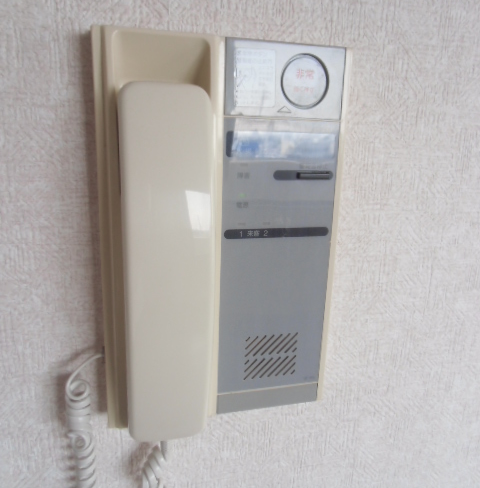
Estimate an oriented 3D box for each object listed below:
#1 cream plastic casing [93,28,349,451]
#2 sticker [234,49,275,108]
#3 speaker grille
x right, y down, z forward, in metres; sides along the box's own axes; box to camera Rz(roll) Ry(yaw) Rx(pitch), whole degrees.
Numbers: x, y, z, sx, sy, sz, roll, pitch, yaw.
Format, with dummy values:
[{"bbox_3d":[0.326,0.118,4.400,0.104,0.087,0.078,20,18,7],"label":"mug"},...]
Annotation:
[{"bbox_3d":[-0.008,0.002,0.250,0.136,0.218,0.043,-2,15,-15],"label":"cream plastic casing"},{"bbox_3d":[0.008,-0.086,0.232,0.022,0.028,0.001,-2,15,-15],"label":"sticker"},{"bbox_3d":[0.020,0.070,0.277,0.034,0.029,0.003,-2,15,-15],"label":"speaker grille"}]

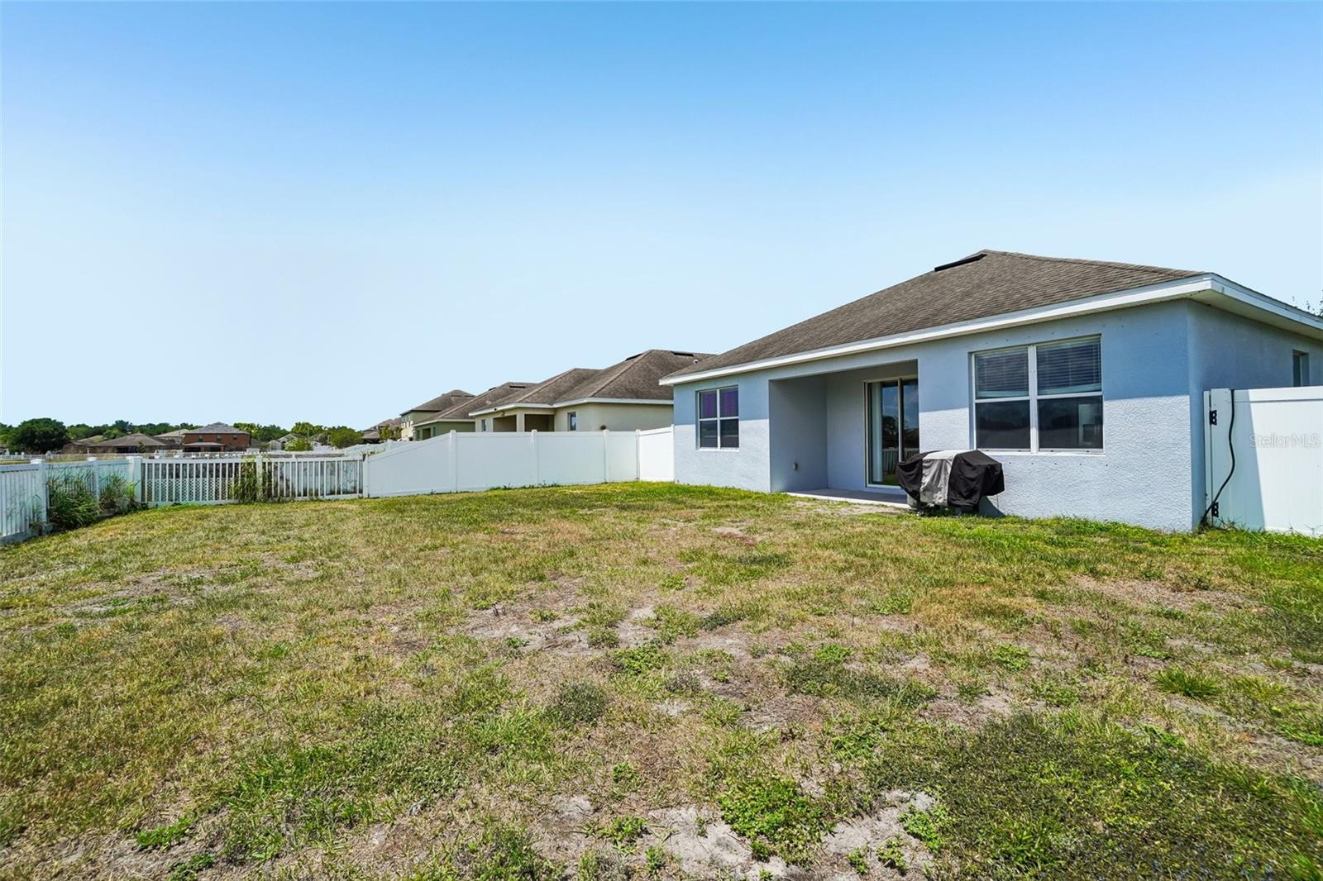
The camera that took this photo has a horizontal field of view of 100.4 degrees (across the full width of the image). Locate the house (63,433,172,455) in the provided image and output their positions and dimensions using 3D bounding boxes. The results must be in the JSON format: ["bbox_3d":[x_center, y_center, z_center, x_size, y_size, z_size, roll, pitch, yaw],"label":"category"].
[{"bbox_3d":[-129.378,1.474,131.000,15.500,5.800,16.500,-1,0,-30],"label":"house"}]

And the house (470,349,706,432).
[{"bbox_3d":[0.781,-1.817,30.899,19.000,6.400,12.700,-1,0,-30],"label":"house"}]

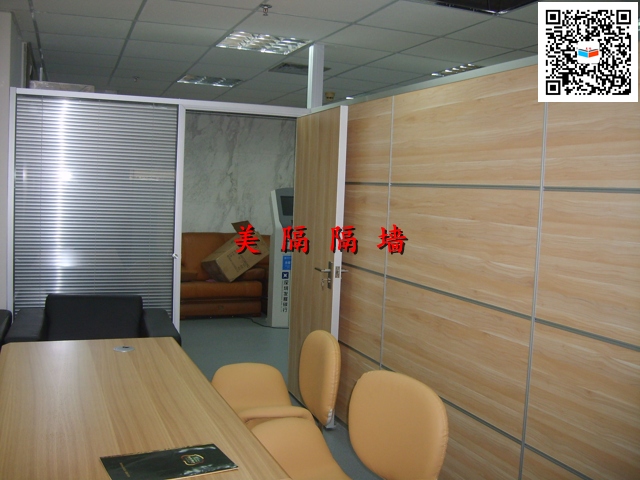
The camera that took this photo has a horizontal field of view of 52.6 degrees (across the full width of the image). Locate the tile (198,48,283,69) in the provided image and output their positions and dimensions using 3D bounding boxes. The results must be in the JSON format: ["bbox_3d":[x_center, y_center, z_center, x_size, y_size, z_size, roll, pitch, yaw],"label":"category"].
[{"bbox_3d":[-0.613,-1.433,5.123,0.600,0.020,0.600,1,5,-21],"label":"tile"}]

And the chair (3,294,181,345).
[{"bbox_3d":[-1.313,0.748,3.705,0.970,0.780,0.820,0,5,-24],"label":"chair"}]

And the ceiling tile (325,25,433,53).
[{"bbox_3d":[0.366,-1.318,4.226,0.600,0.020,0.600,1,5,-21],"label":"ceiling tile"}]

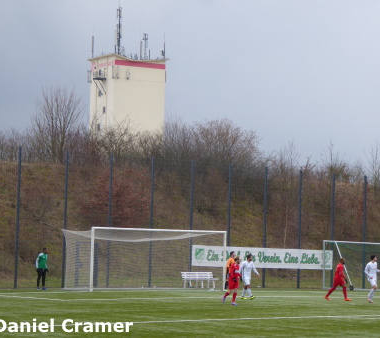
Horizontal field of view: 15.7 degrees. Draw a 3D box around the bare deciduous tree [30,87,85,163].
[{"bbox_3d":[-7.688,-2.553,80.000,3.300,4.500,3.200,2,-3,0],"label":"bare deciduous tree"}]

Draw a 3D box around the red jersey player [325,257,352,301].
[{"bbox_3d":[5.838,4.356,54.200,1.050,1.690,0.520,2,-3,-12],"label":"red jersey player"}]

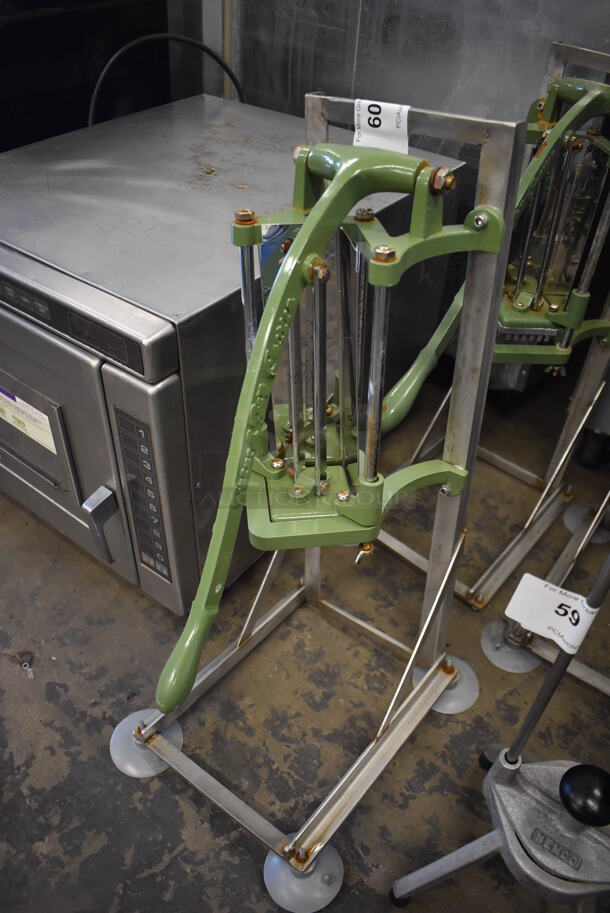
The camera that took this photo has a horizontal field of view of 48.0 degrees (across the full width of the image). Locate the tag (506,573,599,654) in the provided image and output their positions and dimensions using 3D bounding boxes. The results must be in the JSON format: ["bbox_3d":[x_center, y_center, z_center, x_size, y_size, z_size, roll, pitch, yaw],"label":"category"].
[{"bbox_3d":[0.191,0.121,0.530,0.058,0.058,0.012,23,50,20],"label":"tag"}]

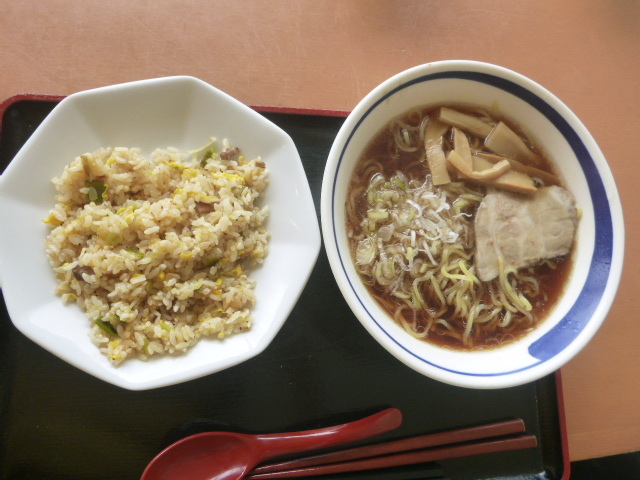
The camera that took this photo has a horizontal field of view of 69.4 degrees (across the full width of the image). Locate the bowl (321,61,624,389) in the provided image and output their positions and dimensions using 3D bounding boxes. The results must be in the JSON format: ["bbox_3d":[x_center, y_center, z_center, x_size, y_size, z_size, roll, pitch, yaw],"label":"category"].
[{"bbox_3d":[0.093,-0.009,0.325,0.206,0.081,0.206,2,81,-12],"label":"bowl"}]

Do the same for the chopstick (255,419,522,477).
[{"bbox_3d":[0.049,0.149,0.329,0.219,0.008,0.008,-4,82,-13],"label":"chopstick"}]

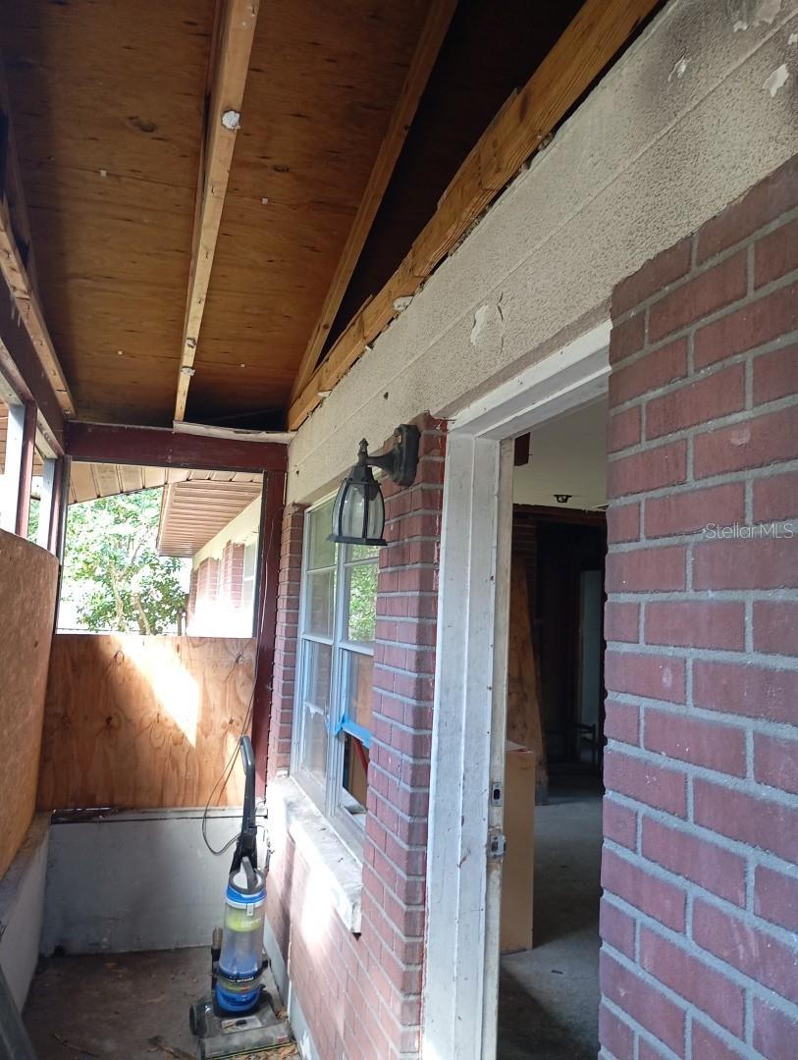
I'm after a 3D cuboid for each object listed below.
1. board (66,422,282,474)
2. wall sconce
[{"bbox_3d":[-1.103,-0.403,4.314,1.075,0.182,0.044,4,-6,-13],"label":"board"},{"bbox_3d":[-0.069,-0.119,2.159,0.211,0.314,0.147,4,-6,-16],"label":"wall sconce"}]

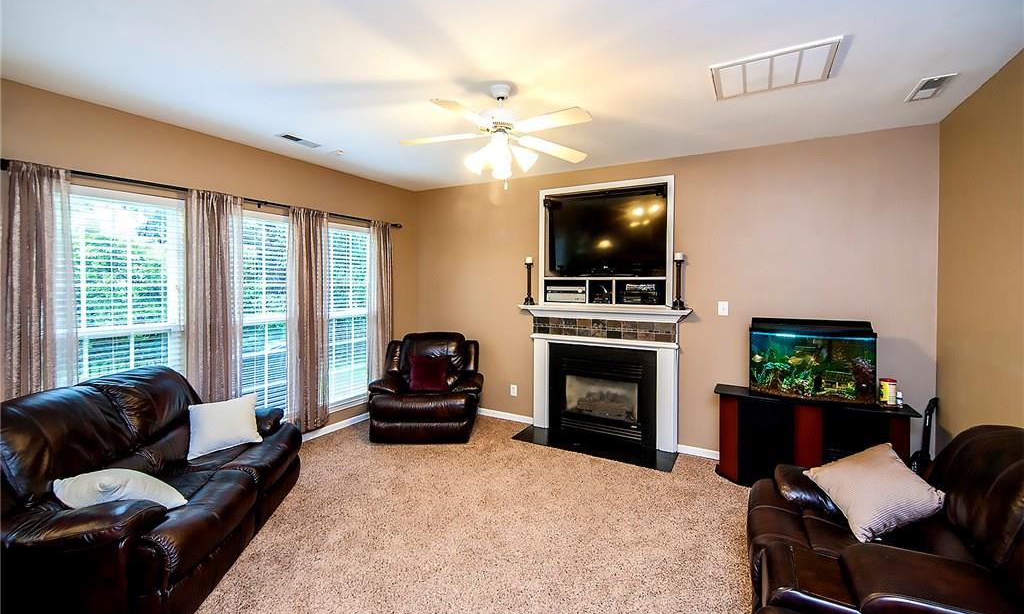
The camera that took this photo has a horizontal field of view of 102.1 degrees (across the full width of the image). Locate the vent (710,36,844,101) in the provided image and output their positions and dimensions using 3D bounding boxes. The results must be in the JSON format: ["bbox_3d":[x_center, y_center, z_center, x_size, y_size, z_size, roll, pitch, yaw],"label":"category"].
[{"bbox_3d":[1.353,-1.217,2.160,0.540,0.030,0.460,2,4,29],"label":"vent"}]

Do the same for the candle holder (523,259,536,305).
[{"bbox_3d":[0.186,-0.270,4.326,0.115,0.494,0.115,2,4,29],"label":"candle holder"}]

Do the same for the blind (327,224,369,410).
[{"bbox_3d":[-1.736,0.071,4.463,0.060,1.866,0.690,2,4,29],"label":"blind"}]

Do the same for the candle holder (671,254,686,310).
[{"bbox_3d":[1.457,-0.223,3.614,0.115,0.487,0.115,2,4,29],"label":"candle holder"}]

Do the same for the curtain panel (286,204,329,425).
[{"bbox_3d":[-1.912,0.137,3.970,0.110,2.106,0.390,2,4,29],"label":"curtain panel"}]

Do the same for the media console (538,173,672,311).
[{"bbox_3d":[0.937,-0.602,4.142,1.322,1.189,0.320,2,4,29],"label":"media console"}]

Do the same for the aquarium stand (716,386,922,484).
[{"bbox_3d":[2.179,1.032,3.105,1.190,0.690,0.360,2,4,29],"label":"aquarium stand"}]

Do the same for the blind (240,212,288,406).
[{"bbox_3d":[-2.189,0.120,3.658,0.060,1.866,0.690,2,4,29],"label":"blind"}]

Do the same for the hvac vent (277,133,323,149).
[{"bbox_3d":[-1.703,-1.334,3.344,0.140,0.020,0.310,2,4,29],"label":"hvac vent"}]

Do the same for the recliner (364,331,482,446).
[{"bbox_3d":[-0.834,0.793,4.406,1.060,0.985,0.920,0,4,2],"label":"recliner"}]

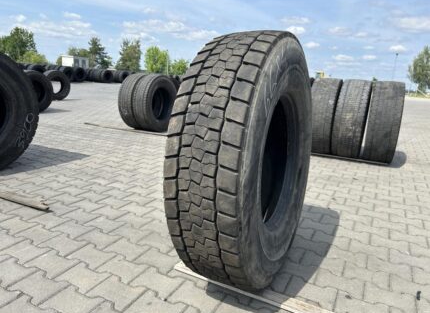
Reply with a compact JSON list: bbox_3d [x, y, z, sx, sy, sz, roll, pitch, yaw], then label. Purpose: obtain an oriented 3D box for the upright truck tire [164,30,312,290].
[{"bbox_3d":[0.180,0.018,1.377,0.295,1.020,1.020,6,13,26],"label":"upright truck tire"}]

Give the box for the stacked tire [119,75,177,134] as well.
[{"bbox_3d":[-1.185,-0.967,5.857,0.600,1.010,1.010,9,14,24],"label":"stacked tire"}]

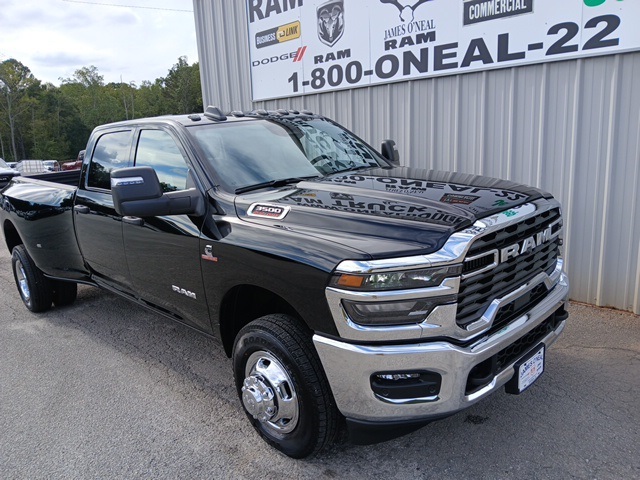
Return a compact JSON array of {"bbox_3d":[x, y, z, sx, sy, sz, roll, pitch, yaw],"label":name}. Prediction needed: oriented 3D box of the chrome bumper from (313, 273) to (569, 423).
[{"bbox_3d":[0.935,0.491,2.842,0.650,0.460,2.020,8,16,45],"label":"chrome bumper"}]

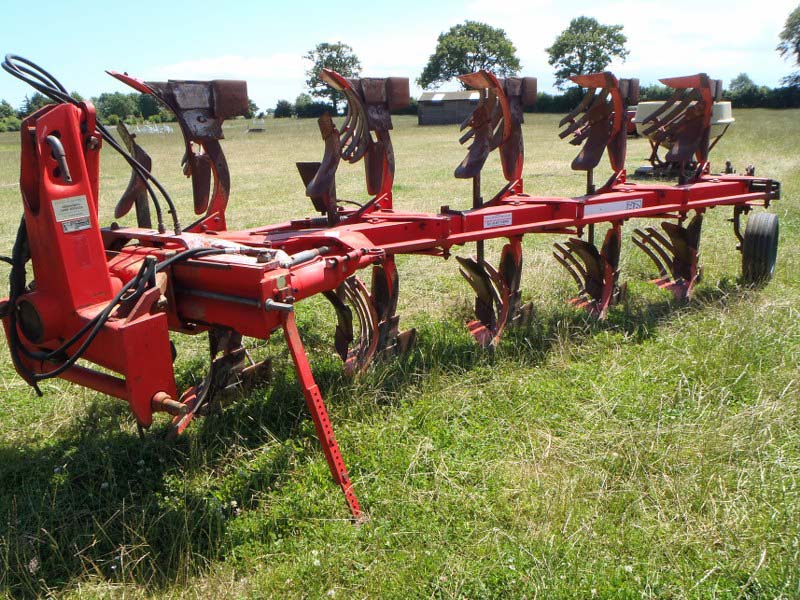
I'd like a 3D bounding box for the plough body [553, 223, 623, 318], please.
[{"bbox_3d":[1.412,-0.275,5.014,0.620,0.690,0.850,8,18,32],"label":"plough body"}]

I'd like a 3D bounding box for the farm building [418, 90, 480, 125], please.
[{"bbox_3d":[4.460,-14.750,49.429,5.600,2.420,3.000,2,17,13],"label":"farm building"}]

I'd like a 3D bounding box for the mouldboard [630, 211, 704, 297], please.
[{"bbox_3d":[2.269,-0.445,5.501,0.620,0.690,0.850,8,18,32],"label":"mouldboard"}]

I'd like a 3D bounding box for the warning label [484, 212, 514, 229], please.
[{"bbox_3d":[0.632,-0.512,4.180,0.226,0.078,0.006,-11,16,-29],"label":"warning label"}]

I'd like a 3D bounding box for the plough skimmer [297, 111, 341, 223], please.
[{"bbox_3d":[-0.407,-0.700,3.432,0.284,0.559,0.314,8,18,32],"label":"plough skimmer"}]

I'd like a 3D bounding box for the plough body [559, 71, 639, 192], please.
[{"bbox_3d":[1.369,-1.258,4.703,0.627,0.686,0.823,8,18,32],"label":"plough body"}]

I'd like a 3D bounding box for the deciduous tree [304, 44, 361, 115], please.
[{"bbox_3d":[-9.345,-30.375,89.584,7.753,9.830,7.753,-3,17,-5],"label":"deciduous tree"}]

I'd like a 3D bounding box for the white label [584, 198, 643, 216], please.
[{"bbox_3d":[1.371,-0.594,4.155,0.505,0.071,0.004,-10,17,-26],"label":"white label"}]

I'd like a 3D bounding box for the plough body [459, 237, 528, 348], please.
[{"bbox_3d":[0.569,-0.111,4.495,0.627,0.686,0.823,8,18,32],"label":"plough body"}]

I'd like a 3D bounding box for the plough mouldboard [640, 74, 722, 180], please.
[{"bbox_3d":[2.222,-1.416,5.250,0.610,0.760,0.850,8,18,32],"label":"plough mouldboard"}]

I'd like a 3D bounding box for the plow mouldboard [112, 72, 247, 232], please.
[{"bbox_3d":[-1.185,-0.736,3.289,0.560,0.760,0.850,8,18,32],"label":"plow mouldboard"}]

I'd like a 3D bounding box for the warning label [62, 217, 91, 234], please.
[{"bbox_3d":[-1.119,-0.260,2.246,0.004,0.037,0.101,8,21,32],"label":"warning label"}]

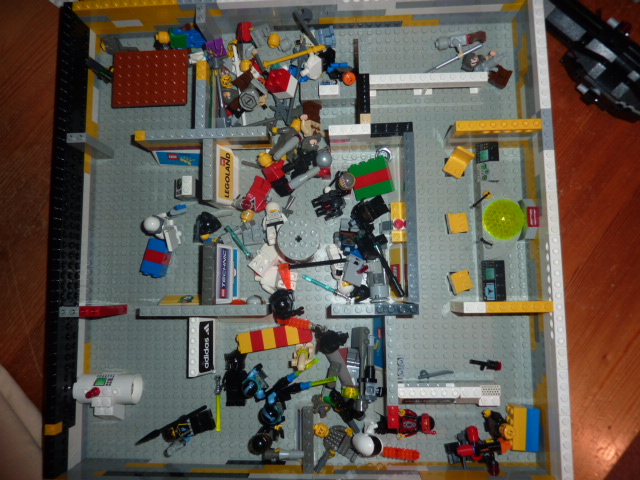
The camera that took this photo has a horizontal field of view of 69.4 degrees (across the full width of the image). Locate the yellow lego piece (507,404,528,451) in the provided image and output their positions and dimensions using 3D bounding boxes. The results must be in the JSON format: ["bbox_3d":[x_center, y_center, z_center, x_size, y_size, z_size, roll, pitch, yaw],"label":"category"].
[{"bbox_3d":[0.153,0.146,0.364,0.011,0.016,0.032,4,85,3],"label":"yellow lego piece"}]

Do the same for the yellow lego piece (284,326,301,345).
[{"bbox_3d":[-0.021,0.077,0.377,0.010,0.016,0.016,-11,84,2],"label":"yellow lego piece"}]

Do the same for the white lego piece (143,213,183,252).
[{"bbox_3d":[-0.128,-0.005,0.378,0.018,0.042,0.026,-15,84,1],"label":"white lego piece"}]

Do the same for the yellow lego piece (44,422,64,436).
[{"bbox_3d":[-0.198,0.141,0.346,0.008,0.010,0.008,-1,84,3],"label":"yellow lego piece"}]

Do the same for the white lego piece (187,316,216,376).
[{"bbox_3d":[-0.094,0.085,0.375,0.015,0.030,0.048,-1,84,3],"label":"white lego piece"}]

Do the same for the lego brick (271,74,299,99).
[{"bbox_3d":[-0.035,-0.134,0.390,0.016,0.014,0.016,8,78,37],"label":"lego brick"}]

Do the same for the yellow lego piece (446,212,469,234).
[{"bbox_3d":[0.114,-0.014,0.375,0.016,0.018,0.016,-8,84,2],"label":"yellow lego piece"}]

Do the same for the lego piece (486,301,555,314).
[{"bbox_3d":[0.144,0.049,0.337,0.048,0.011,0.008,-1,84,3],"label":"lego piece"}]

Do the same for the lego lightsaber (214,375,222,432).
[{"bbox_3d":[-0.083,0.135,0.380,0.005,0.005,0.044,-1,84,3],"label":"lego lightsaber"}]

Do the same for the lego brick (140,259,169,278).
[{"bbox_3d":[-0.138,0.024,0.387,0.016,0.016,0.011,14,85,4],"label":"lego brick"}]

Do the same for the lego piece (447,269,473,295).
[{"bbox_3d":[0.114,0.034,0.371,0.016,0.018,0.016,-20,84,1],"label":"lego piece"}]

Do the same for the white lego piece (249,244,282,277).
[{"bbox_3d":[-0.044,0.017,0.383,0.017,0.011,0.025,42,88,5],"label":"white lego piece"}]

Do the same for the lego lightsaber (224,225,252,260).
[{"bbox_3d":[-0.067,0.004,0.390,0.005,0.005,0.038,-38,91,-1],"label":"lego lightsaber"}]

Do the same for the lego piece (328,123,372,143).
[{"bbox_3d":[0.023,-0.083,0.360,0.032,0.018,0.008,-1,84,3],"label":"lego piece"}]

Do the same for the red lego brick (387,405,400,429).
[{"bbox_3d":[0.053,0.127,0.334,0.008,0.011,0.016,-1,84,3],"label":"red lego brick"}]

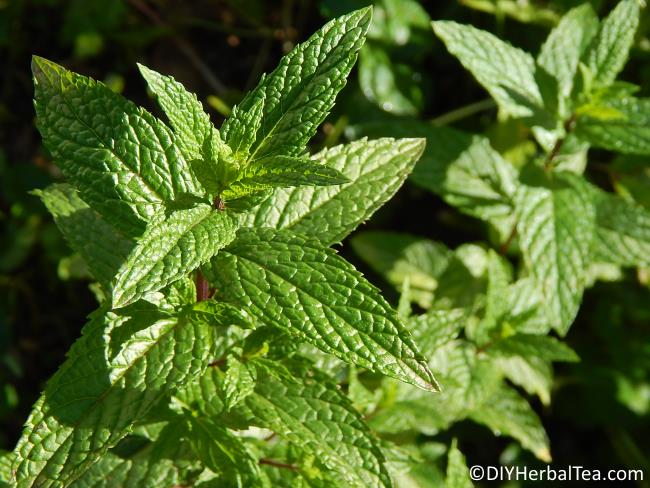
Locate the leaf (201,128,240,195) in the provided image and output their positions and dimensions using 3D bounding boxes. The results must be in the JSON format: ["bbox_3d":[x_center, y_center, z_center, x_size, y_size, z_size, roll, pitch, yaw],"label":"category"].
[{"bbox_3d":[-0.025,-0.020,0.590,0.011,0.019,0.006,-9,21,0],"label":"leaf"}]

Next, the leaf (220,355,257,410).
[{"bbox_3d":[-0.022,0.036,0.632,0.011,0.005,0.015,6,65,0],"label":"leaf"}]

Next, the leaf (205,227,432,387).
[{"bbox_3d":[-0.001,0.016,0.598,0.065,0.011,0.026,33,58,11],"label":"leaf"}]

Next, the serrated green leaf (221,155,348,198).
[{"bbox_3d":[-0.009,-0.016,0.588,0.031,0.007,0.013,-1,44,15],"label":"serrated green leaf"}]

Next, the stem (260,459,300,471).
[{"bbox_3d":[-0.012,0.057,0.645,0.013,0.002,0.002,12,46,14],"label":"stem"}]

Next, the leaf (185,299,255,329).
[{"bbox_3d":[-0.026,0.017,0.615,0.018,0.005,0.010,18,44,15],"label":"leaf"}]

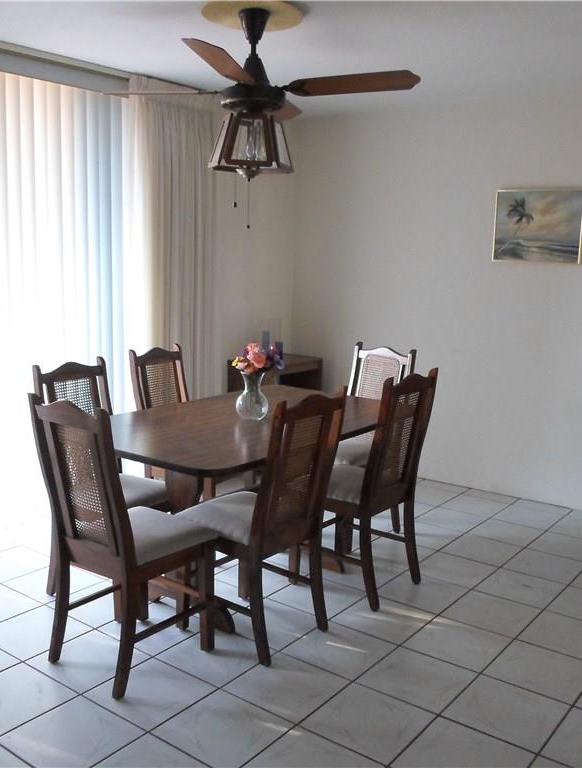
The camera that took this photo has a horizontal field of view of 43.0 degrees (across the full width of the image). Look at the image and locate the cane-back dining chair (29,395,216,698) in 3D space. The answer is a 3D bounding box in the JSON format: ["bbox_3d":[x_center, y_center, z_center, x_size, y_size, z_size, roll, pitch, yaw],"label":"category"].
[{"bbox_3d":[-0.580,0.506,2.585,0.417,0.987,0.512,8,12,36],"label":"cane-back dining chair"}]

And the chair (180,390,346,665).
[{"bbox_3d":[-0.116,0.482,2.812,0.512,0.987,0.417,8,12,37],"label":"chair"}]

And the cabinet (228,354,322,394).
[{"bbox_3d":[-0.089,0.200,5.287,0.400,0.748,0.574,8,12,37],"label":"cabinet"}]

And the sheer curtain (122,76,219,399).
[{"bbox_3d":[-0.723,-0.564,4.531,0.112,2.444,0.754,8,12,37],"label":"sheer curtain"}]

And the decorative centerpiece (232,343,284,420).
[{"bbox_3d":[-0.145,-0.006,3.182,0.216,0.318,0.190,1,9,-3],"label":"decorative centerpiece"}]

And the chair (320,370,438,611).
[{"bbox_3d":[0.315,0.418,3.265,0.512,0.987,0.417,9,12,38],"label":"chair"}]

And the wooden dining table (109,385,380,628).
[{"bbox_3d":[-0.182,0.518,3.291,0.961,0.758,1.545,8,12,37],"label":"wooden dining table"}]

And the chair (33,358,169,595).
[{"bbox_3d":[-0.763,0.416,3.116,0.512,0.987,0.417,7,11,33],"label":"chair"}]

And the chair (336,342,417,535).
[{"bbox_3d":[0.332,0.314,3.907,0.417,0.987,0.512,10,13,44],"label":"chair"}]

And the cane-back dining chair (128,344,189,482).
[{"bbox_3d":[-0.494,0.325,3.724,0.512,0.987,0.417,6,11,29],"label":"cane-back dining chair"}]

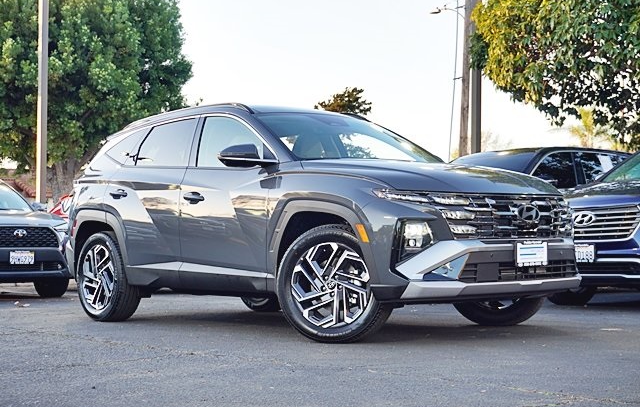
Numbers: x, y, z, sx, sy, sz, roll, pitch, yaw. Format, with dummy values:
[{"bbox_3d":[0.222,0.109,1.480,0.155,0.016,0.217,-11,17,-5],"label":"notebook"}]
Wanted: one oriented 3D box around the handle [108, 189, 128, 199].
[{"bbox_3d":[-1.610,-0.075,7.878,0.060,0.060,0.250,2,-3,-42],"label":"handle"}]

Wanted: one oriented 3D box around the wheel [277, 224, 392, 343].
[{"bbox_3d":[0.102,0.500,6.095,0.740,0.730,0.240,-2,-3,24],"label":"wheel"}]

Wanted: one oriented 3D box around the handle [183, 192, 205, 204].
[{"bbox_3d":[-0.912,-0.036,7.069,0.060,0.080,0.240,1,-3,-42],"label":"handle"}]

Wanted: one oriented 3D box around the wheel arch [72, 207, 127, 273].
[{"bbox_3d":[-1.780,0.308,8.077,0.140,0.530,0.900,1,-3,-42],"label":"wheel arch"}]

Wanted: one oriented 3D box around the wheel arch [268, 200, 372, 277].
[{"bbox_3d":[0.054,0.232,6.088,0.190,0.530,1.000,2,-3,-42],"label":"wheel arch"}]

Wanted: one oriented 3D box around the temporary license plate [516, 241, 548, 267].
[{"bbox_3d":[1.297,0.307,5.978,0.315,0.160,0.025,2,-3,-42],"label":"temporary license plate"}]

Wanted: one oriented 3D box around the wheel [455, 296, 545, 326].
[{"bbox_3d":[1.298,0.531,7.192,0.730,0.730,0.235,-2,-3,22],"label":"wheel"}]

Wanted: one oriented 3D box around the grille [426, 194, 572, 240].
[{"bbox_3d":[1.206,0.086,6.086,1.380,0.280,0.240,2,-3,-42],"label":"grille"}]

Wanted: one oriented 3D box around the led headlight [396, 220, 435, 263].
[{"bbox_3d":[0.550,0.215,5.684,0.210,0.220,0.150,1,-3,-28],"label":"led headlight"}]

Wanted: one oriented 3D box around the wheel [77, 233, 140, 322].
[{"bbox_3d":[-1.761,0.611,8.143,0.240,0.730,0.740,2,-3,-42],"label":"wheel"}]

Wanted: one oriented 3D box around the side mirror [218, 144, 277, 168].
[{"bbox_3d":[-0.485,-0.311,6.572,0.280,0.165,0.230,1,-3,-42],"label":"side mirror"}]

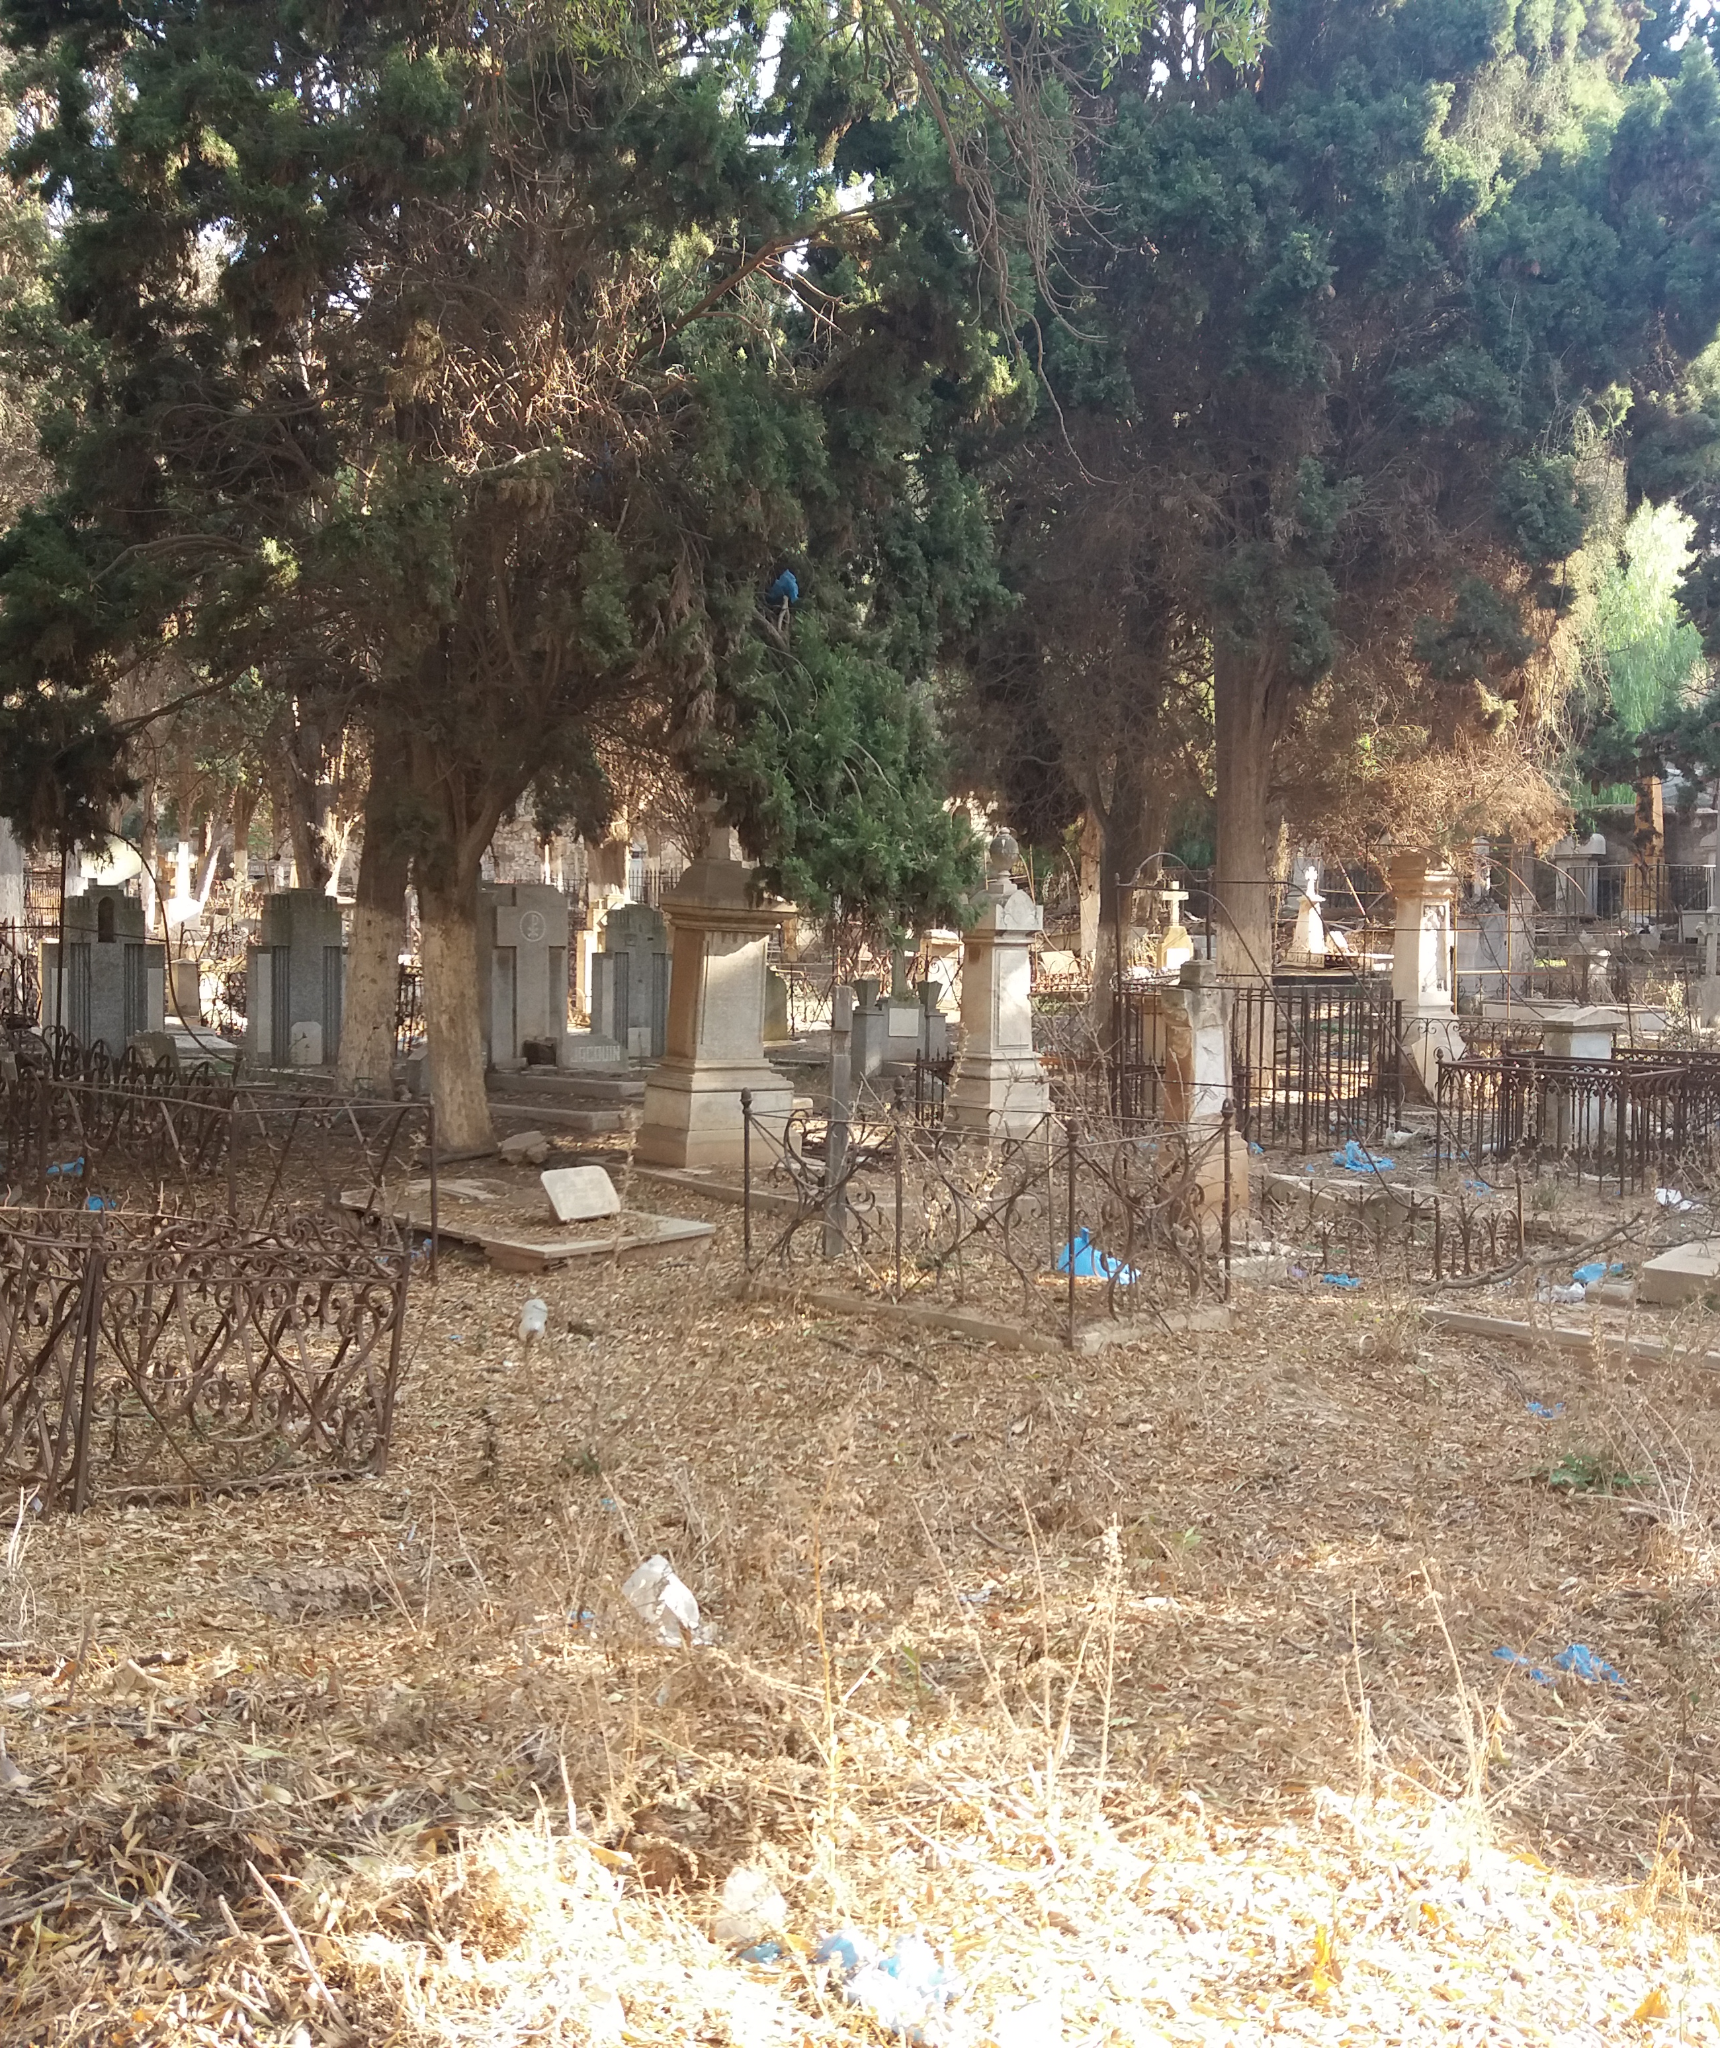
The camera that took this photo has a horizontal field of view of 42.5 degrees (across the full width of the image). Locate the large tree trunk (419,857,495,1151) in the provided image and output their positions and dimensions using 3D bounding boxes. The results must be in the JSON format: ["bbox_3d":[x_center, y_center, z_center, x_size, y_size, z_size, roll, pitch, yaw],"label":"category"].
[{"bbox_3d":[-2.875,-0.142,15.707,0.440,2.064,0.440,-1,2,-30],"label":"large tree trunk"}]

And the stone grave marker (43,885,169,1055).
[{"bbox_3d":[-8.444,-0.577,24.699,1.360,1.944,0.420,-1,2,-30],"label":"stone grave marker"}]

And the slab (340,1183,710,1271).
[{"bbox_3d":[-1.815,1.116,11.770,0.970,0.125,2.300,-1,3,-37],"label":"slab"}]

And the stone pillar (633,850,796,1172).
[{"bbox_3d":[-0.896,-0.115,13.499,0.740,1.930,0.740,-2,3,-27],"label":"stone pillar"}]

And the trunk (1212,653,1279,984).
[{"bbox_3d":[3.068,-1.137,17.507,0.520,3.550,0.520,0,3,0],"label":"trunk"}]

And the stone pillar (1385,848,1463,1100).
[{"bbox_3d":[5.262,-0.420,20.597,0.500,2.277,0.500,-1,3,-36],"label":"stone pillar"}]

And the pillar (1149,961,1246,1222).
[{"bbox_3d":[1.681,0.366,11.017,0.340,1.270,0.340,-2,3,-30],"label":"pillar"}]

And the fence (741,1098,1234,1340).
[{"bbox_3d":[0.542,0.799,10.044,1.070,0.930,2.130,-1,3,-42],"label":"fence"}]

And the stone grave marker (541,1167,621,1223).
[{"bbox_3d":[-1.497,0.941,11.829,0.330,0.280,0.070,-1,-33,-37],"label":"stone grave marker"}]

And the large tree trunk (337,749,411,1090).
[{"bbox_3d":[-3.933,-0.823,17.825,0.520,2.850,0.500,0,3,0],"label":"large tree trunk"}]

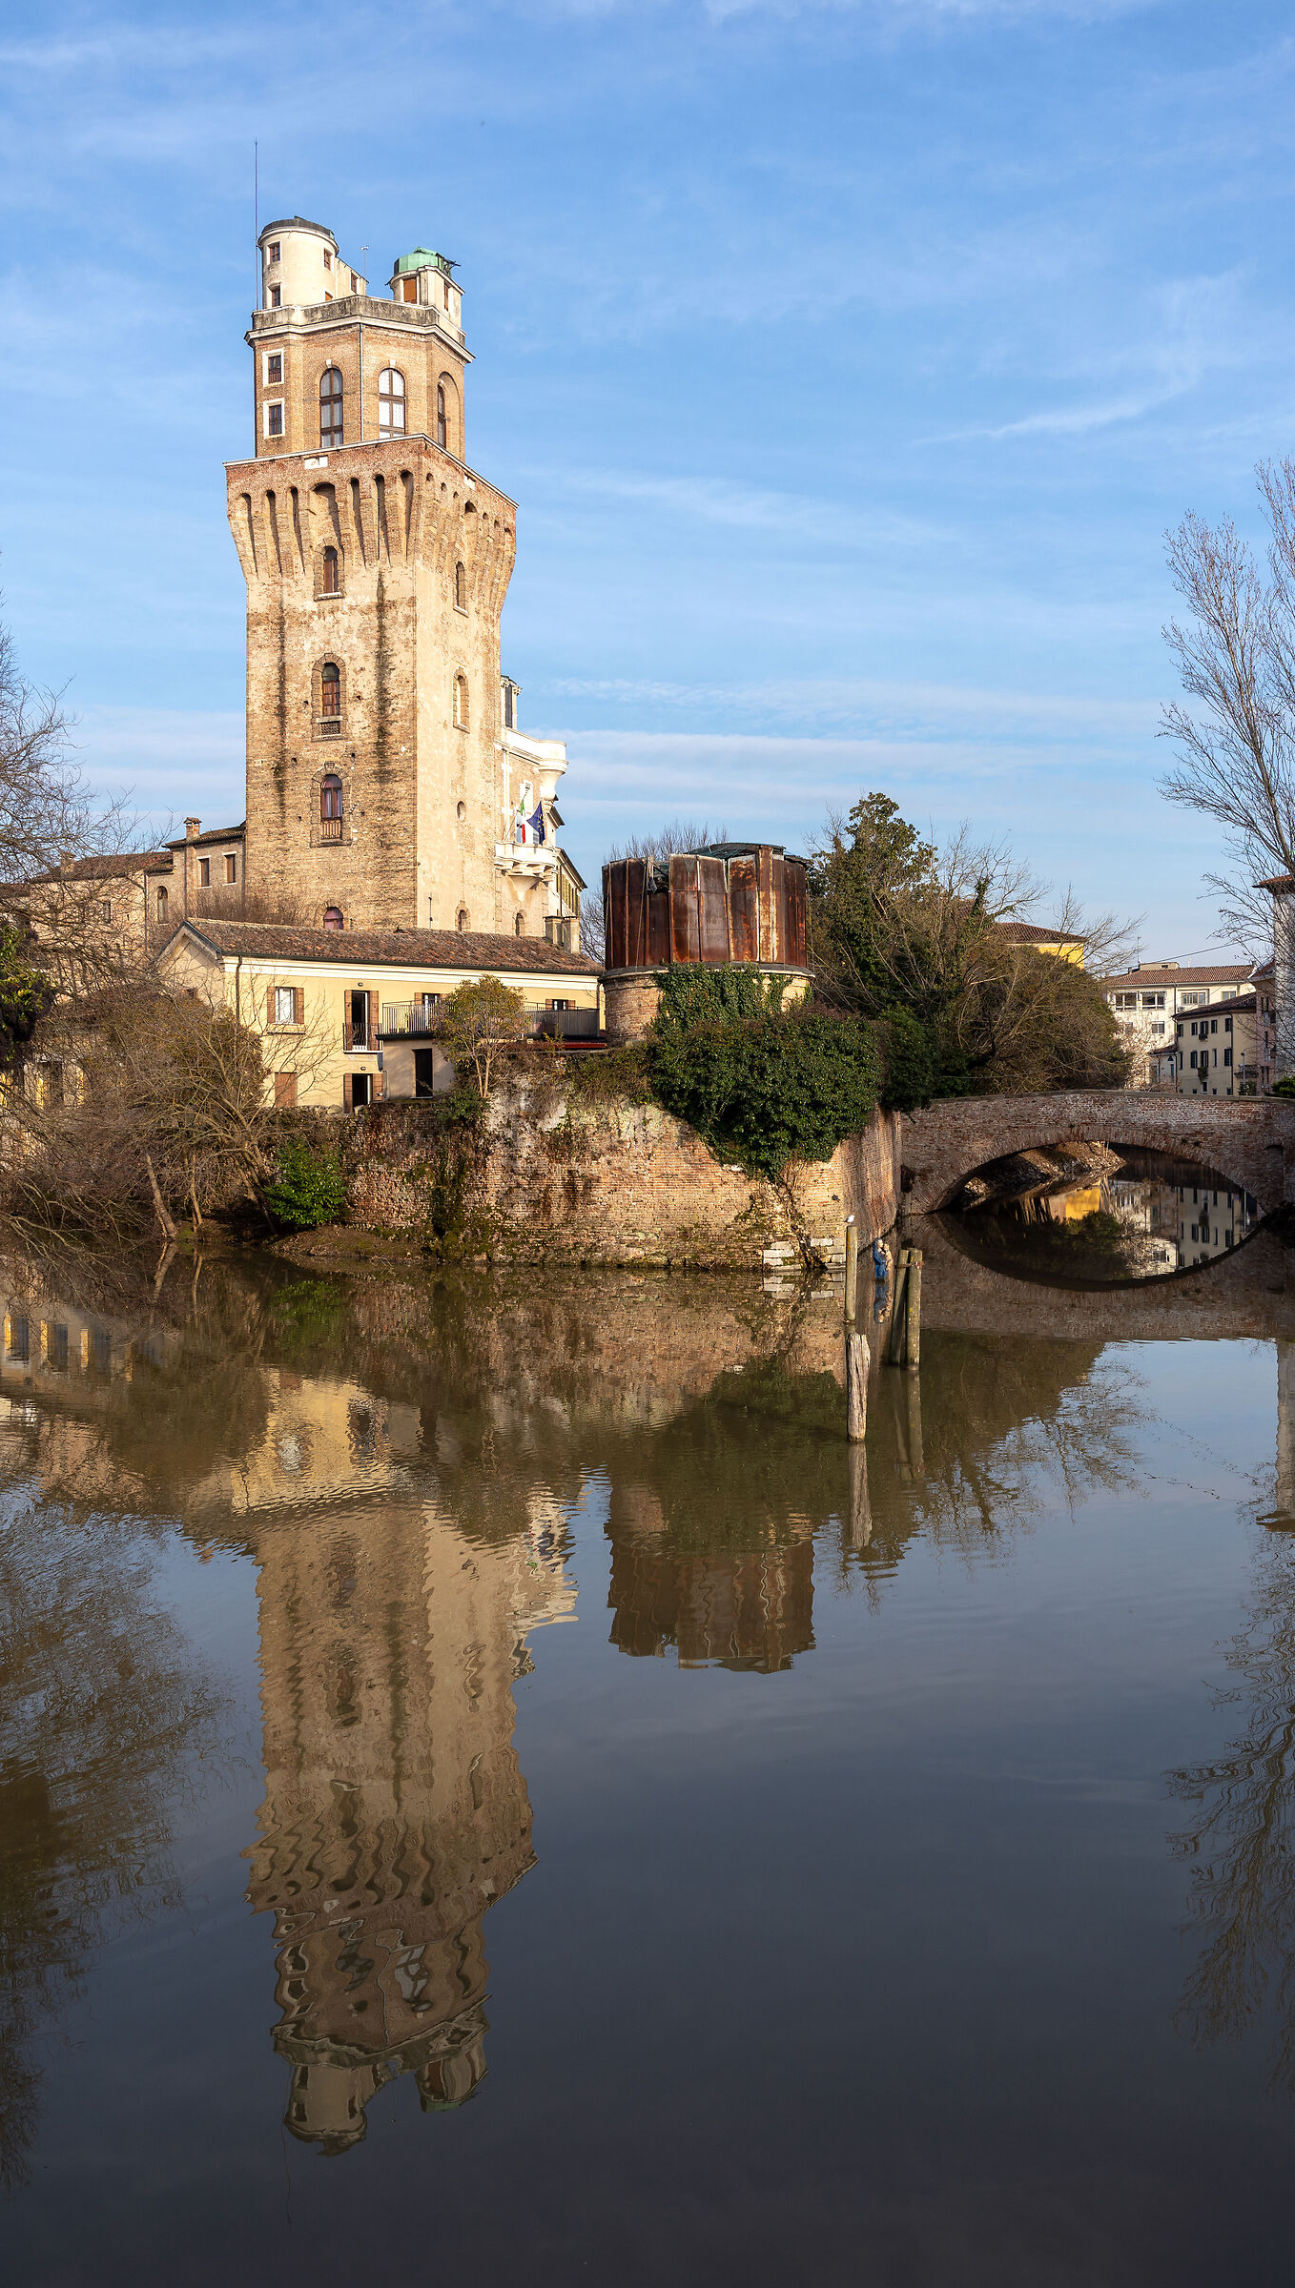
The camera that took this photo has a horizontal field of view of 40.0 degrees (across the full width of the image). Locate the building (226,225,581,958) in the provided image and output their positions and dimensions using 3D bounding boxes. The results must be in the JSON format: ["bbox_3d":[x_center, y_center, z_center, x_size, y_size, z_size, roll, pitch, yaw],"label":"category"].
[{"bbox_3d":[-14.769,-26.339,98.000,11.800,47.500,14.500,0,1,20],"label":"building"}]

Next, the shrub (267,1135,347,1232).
[{"bbox_3d":[-9.979,1.123,52.000,2.400,2.800,2.200,-1,1,0],"label":"shrub"}]

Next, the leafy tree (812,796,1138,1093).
[{"bbox_3d":[13.330,-7.466,72.500,12.500,13.000,10.000,-1,1,0],"label":"leafy tree"}]

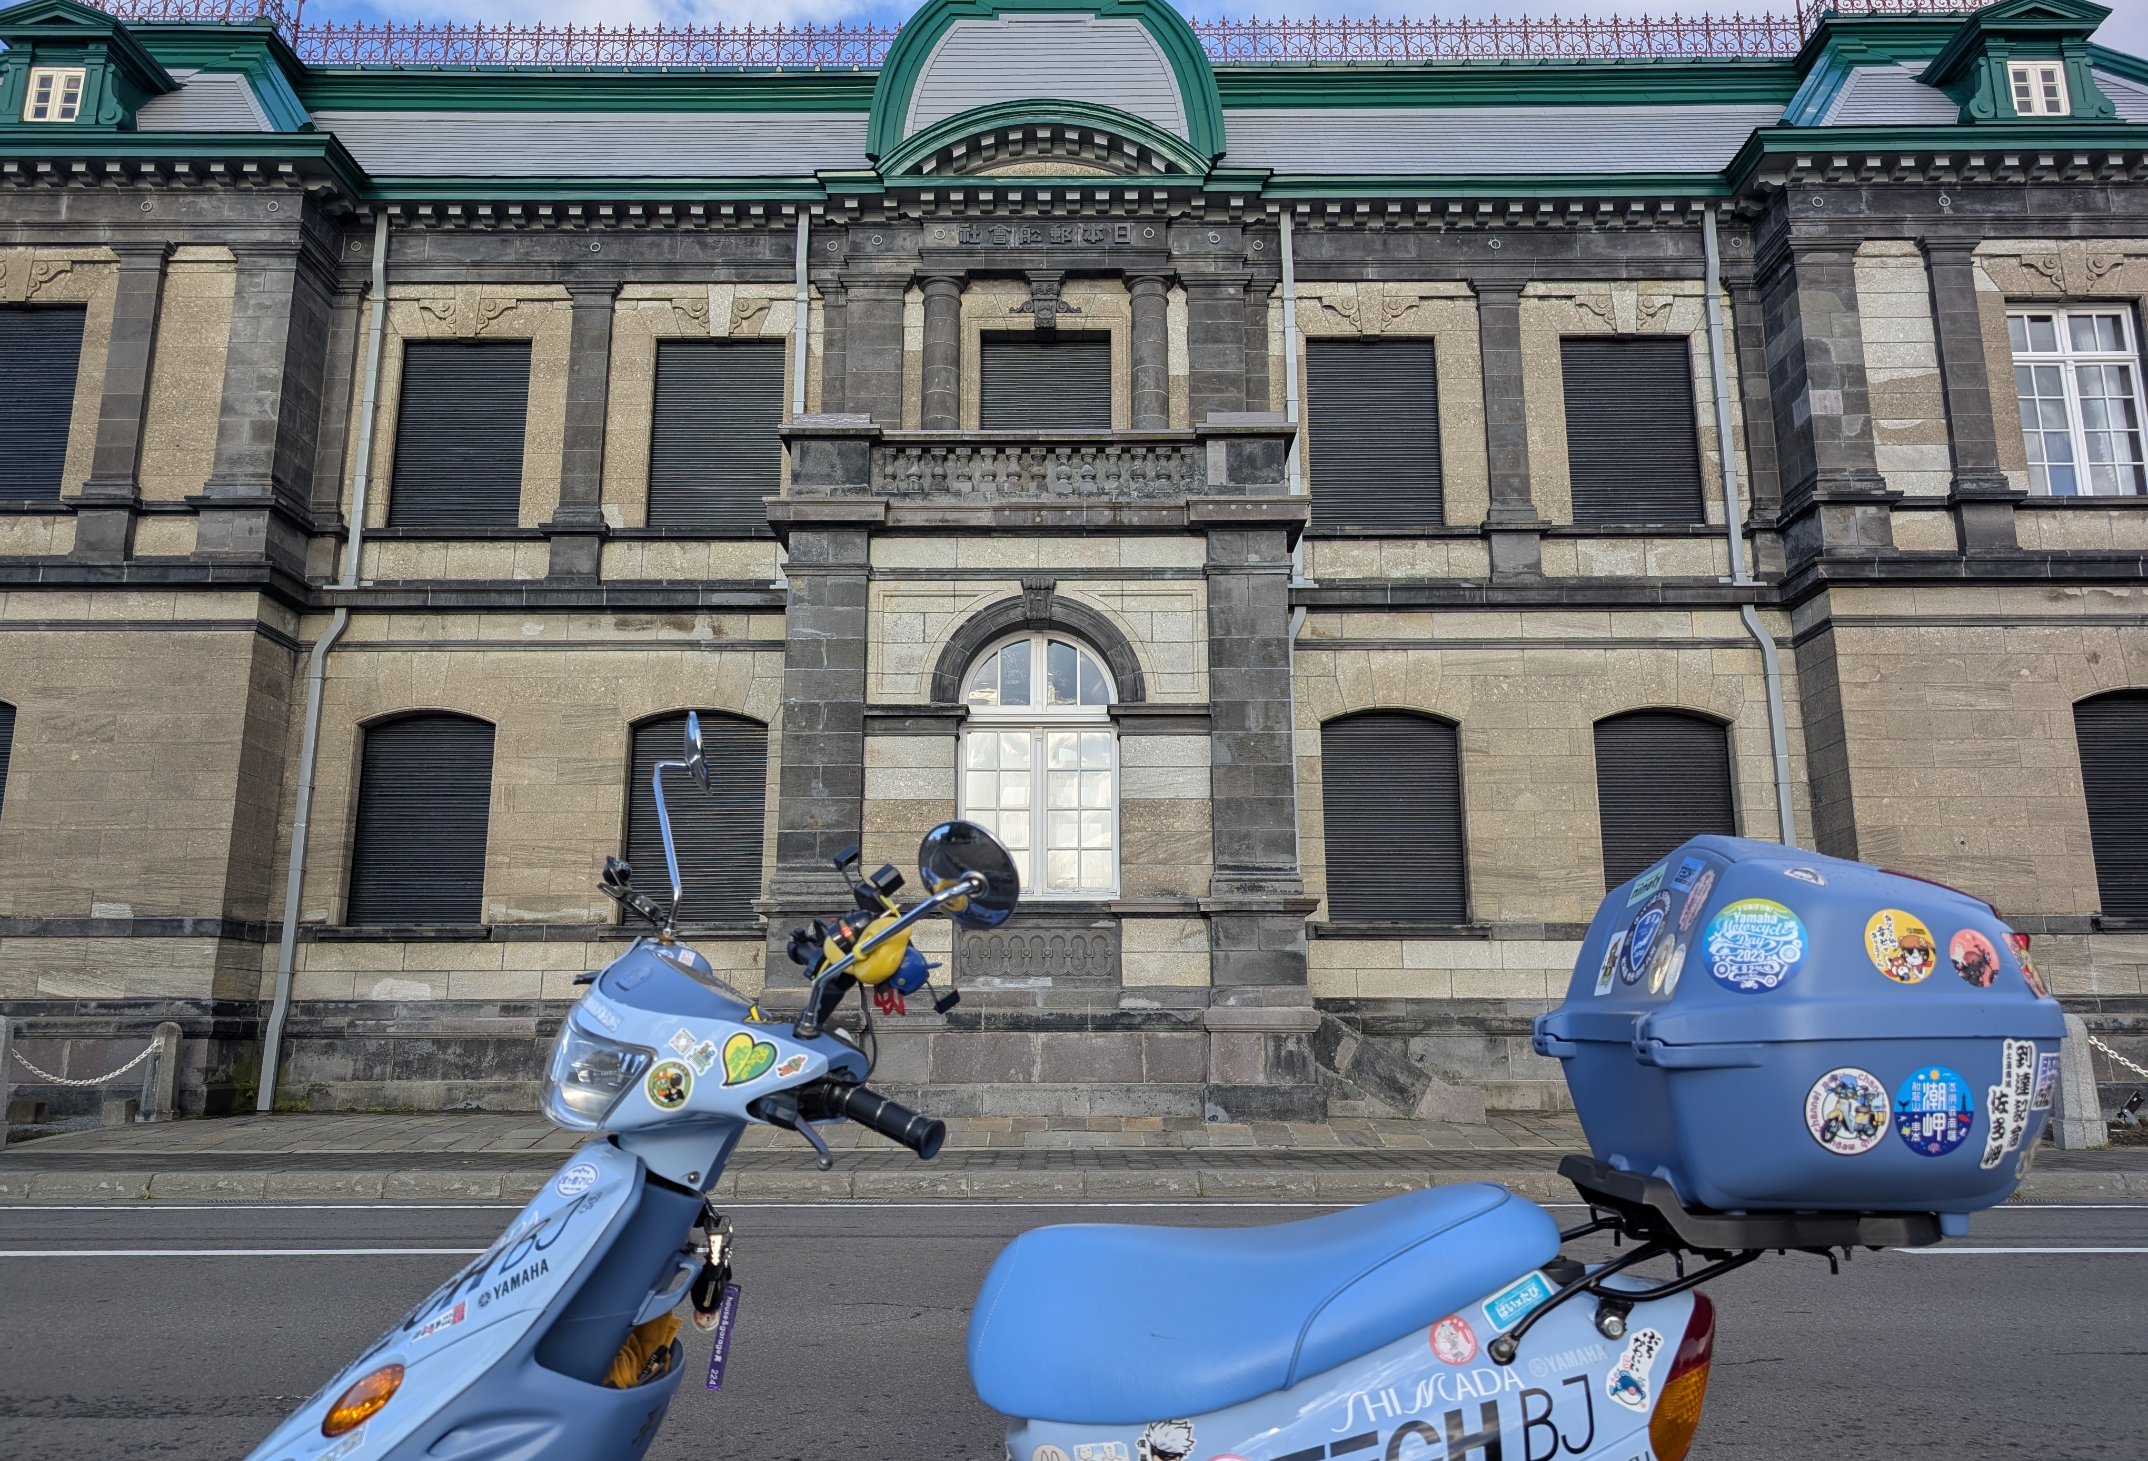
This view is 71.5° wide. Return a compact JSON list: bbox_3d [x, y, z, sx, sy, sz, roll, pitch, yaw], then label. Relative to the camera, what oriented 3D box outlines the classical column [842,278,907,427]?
[{"bbox_3d":[-2.257,-3.694,16.748,0.733,2.928,0.350,0,-12,0],"label":"classical column"}]

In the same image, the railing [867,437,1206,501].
[{"bbox_3d":[-0.343,-2.497,14.513,3.207,0.686,0.320,0,-12,0],"label":"railing"}]

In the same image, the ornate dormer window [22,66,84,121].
[{"bbox_3d":[-9.494,-5.923,13.885,0.540,0.572,0.120,0,-11,0],"label":"ornate dormer window"}]

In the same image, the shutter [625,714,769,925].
[{"bbox_3d":[-4.022,0.958,16.039,1.475,2.270,0.100,0,-12,0],"label":"shutter"}]

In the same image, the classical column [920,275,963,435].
[{"bbox_3d":[-1.498,-3.683,16.733,0.521,2.938,0.490,0,-12,0],"label":"classical column"}]

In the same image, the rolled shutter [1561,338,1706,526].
[{"bbox_3d":[6.264,-3.328,16.902,1.465,2.268,0.100,0,-12,0],"label":"rolled shutter"}]

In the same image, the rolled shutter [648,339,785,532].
[{"bbox_3d":[-3.383,-2.817,14.168,1.252,1.923,0.120,0,-11,0],"label":"rolled shutter"}]

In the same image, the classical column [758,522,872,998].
[{"bbox_3d":[-2.313,0.274,14.077,0.950,4.459,0.850,0,-12,0],"label":"classical column"}]

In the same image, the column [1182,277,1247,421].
[{"bbox_3d":[1.322,-3.059,13.913,0.584,2.350,0.300,0,-11,0],"label":"column"}]

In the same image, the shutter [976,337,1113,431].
[{"bbox_3d":[-0.322,-3.362,16.932,1.493,2.253,0.100,0,-12,0],"label":"shutter"}]

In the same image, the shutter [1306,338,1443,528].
[{"bbox_3d":[3.369,-3.310,16.909,1.486,2.268,0.100,0,-12,0],"label":"shutter"}]

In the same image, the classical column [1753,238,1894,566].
[{"bbox_3d":[6.734,-2.858,13.372,0.680,3.090,0.650,0,-11,0],"label":"classical column"}]

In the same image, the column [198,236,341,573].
[{"bbox_3d":[-7.266,-2.847,13.419,0.680,3.148,0.650,0,-11,0],"label":"column"}]

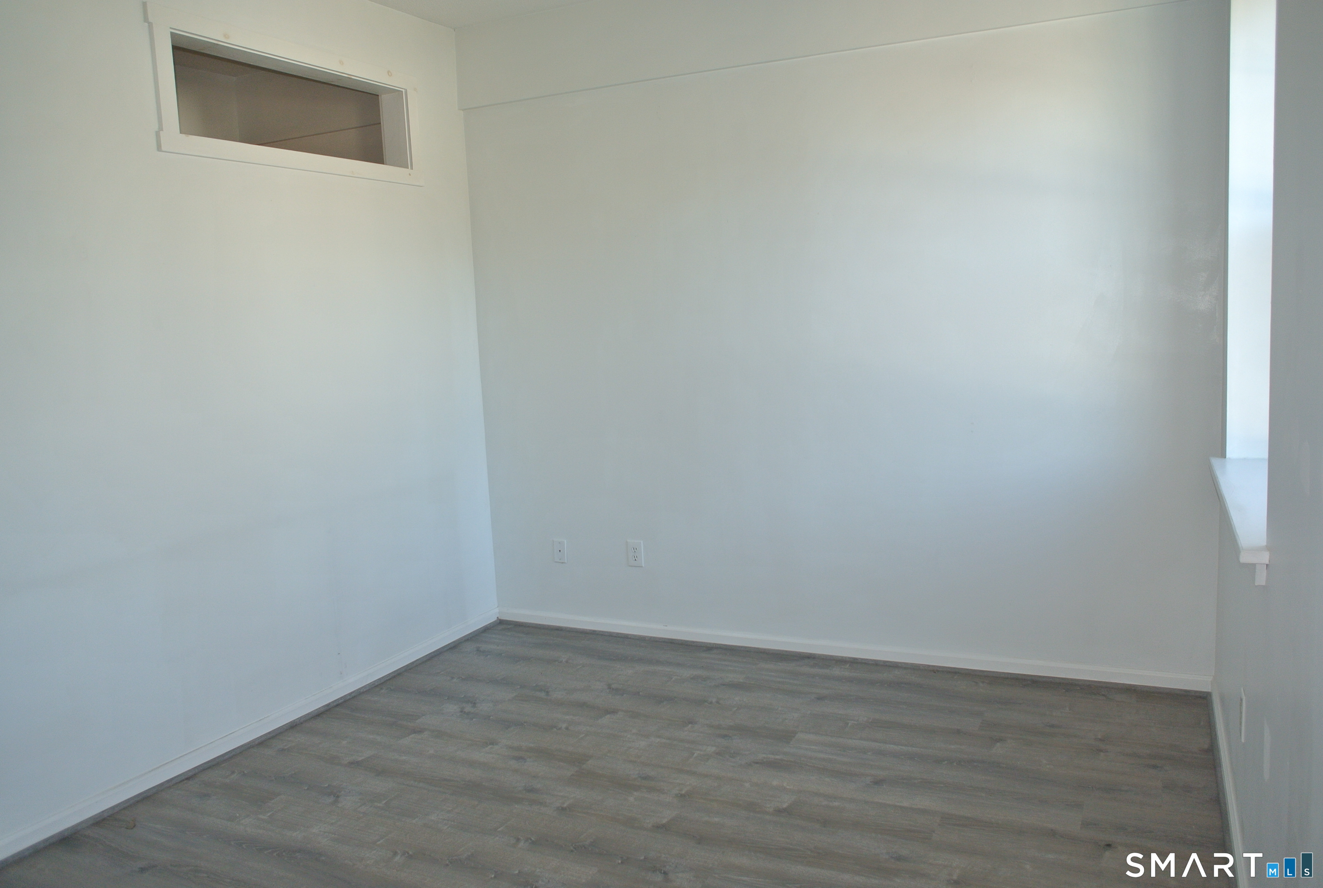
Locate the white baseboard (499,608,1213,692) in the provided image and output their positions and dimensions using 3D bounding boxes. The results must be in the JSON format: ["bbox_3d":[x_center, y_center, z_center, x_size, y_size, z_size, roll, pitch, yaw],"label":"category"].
[{"bbox_3d":[0.612,0.885,4.398,3.194,0.066,0.016,1,8,25],"label":"white baseboard"}]

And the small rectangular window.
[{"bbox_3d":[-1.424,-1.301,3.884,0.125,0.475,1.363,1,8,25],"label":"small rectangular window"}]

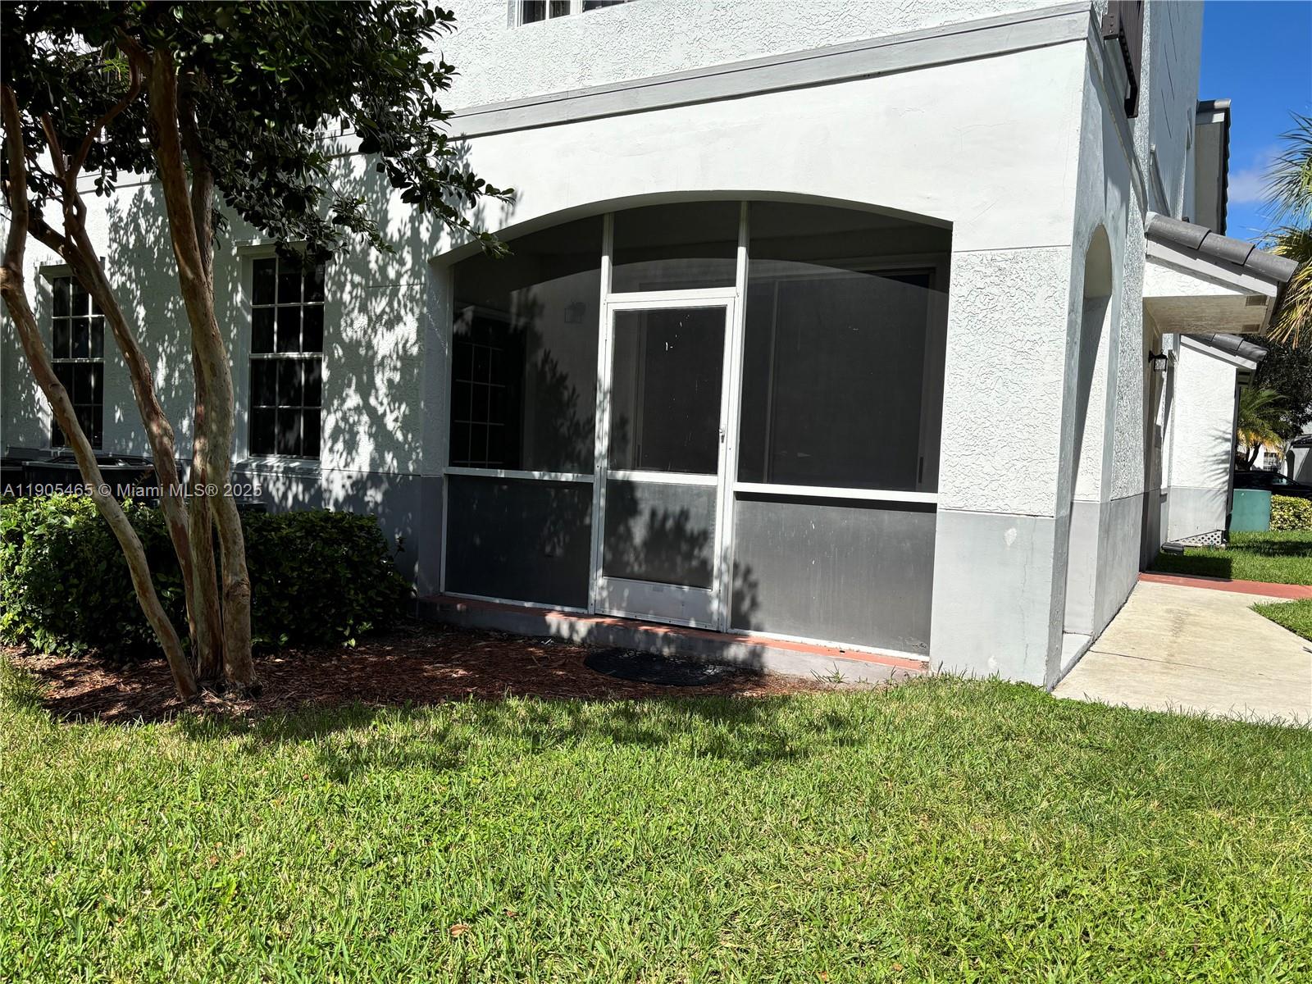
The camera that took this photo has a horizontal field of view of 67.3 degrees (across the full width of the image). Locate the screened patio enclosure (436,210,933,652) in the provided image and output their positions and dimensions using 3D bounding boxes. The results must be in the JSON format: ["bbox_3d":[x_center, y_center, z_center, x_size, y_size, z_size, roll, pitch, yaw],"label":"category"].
[{"bbox_3d":[0.032,-0.473,6.272,3.550,2.620,0.220,4,3,31],"label":"screened patio enclosure"}]

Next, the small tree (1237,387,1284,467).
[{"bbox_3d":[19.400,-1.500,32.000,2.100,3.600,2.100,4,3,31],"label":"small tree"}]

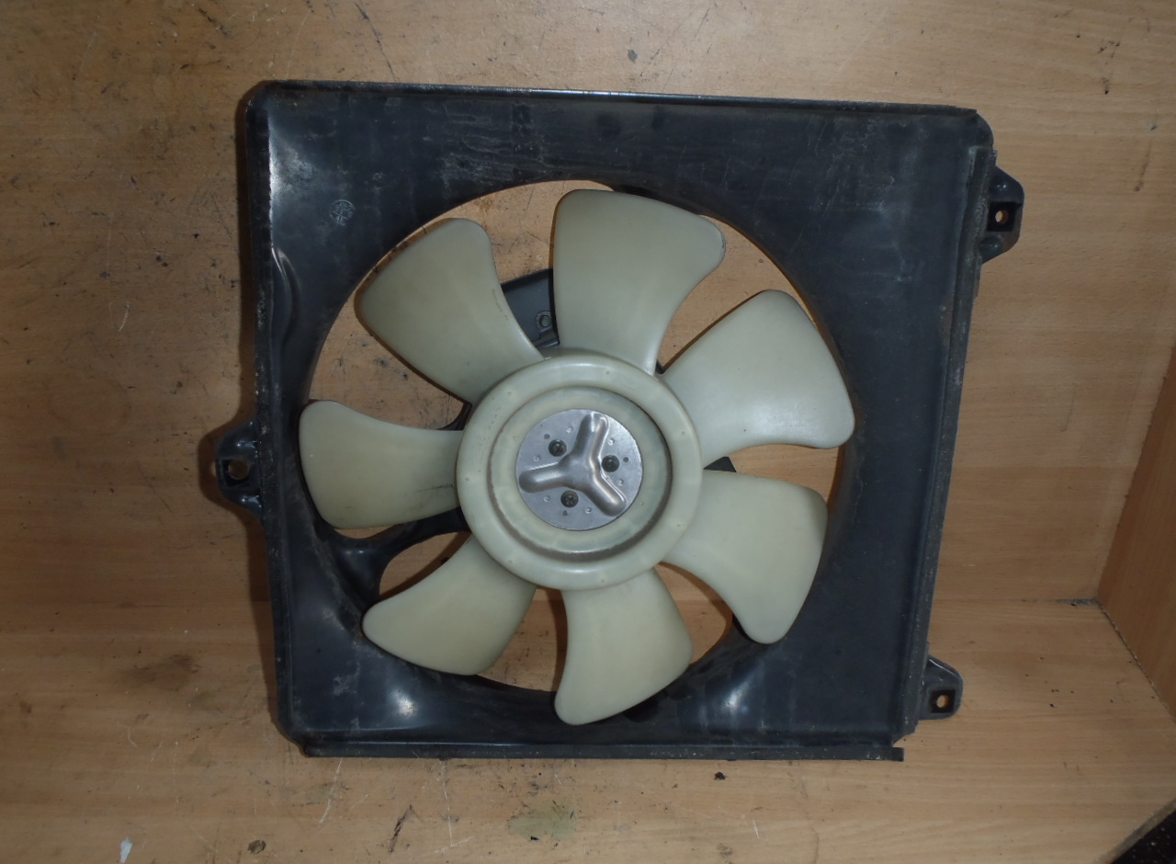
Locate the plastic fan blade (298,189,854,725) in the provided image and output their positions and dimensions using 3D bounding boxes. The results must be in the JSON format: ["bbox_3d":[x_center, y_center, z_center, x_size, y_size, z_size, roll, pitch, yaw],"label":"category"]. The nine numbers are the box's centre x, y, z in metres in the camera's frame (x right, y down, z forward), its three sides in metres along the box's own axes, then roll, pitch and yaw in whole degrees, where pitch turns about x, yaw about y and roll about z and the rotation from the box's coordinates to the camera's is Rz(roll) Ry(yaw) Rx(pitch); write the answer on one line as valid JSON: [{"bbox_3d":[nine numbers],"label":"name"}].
[{"bbox_3d":[-0.006,0.023,0.567,0.325,0.322,0.055,-1,15,-2],"label":"plastic fan blade"}]

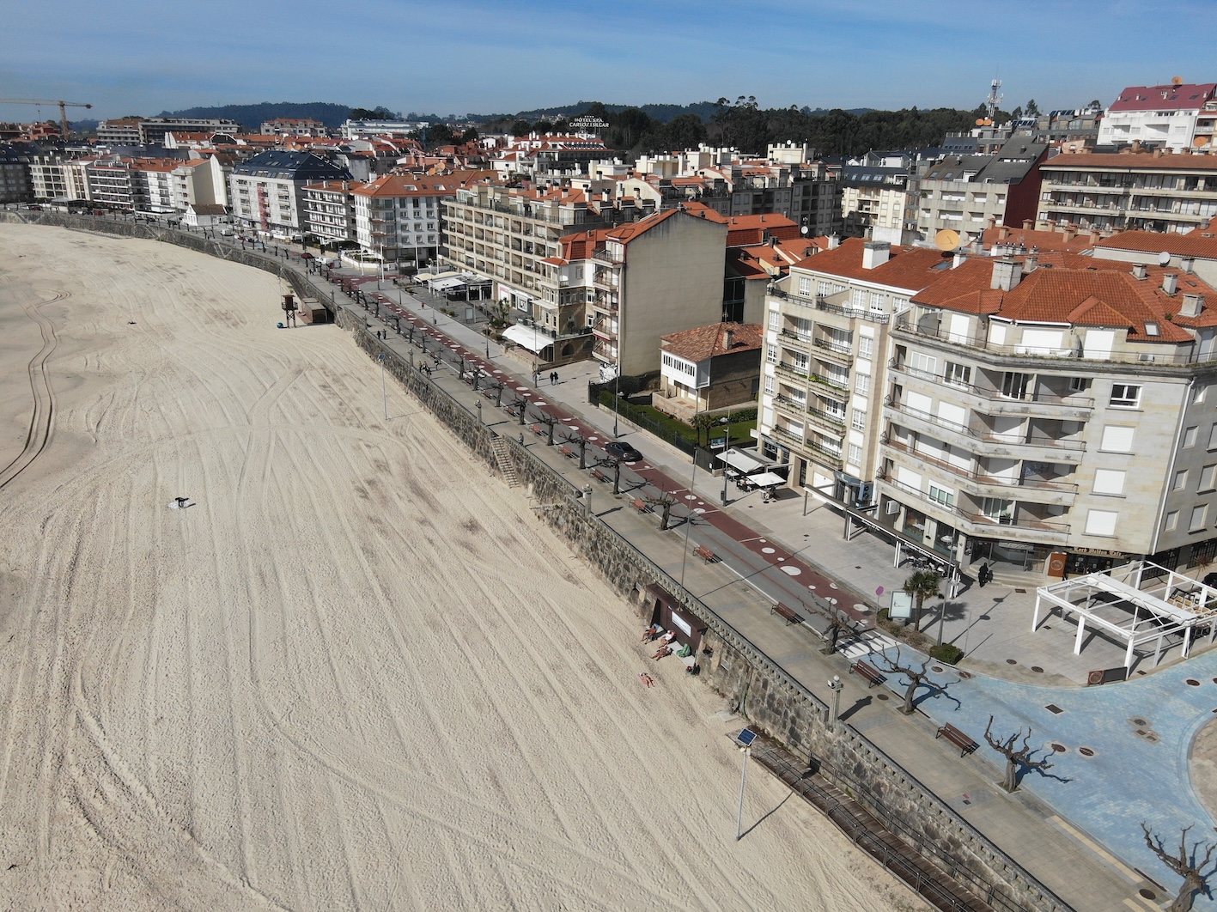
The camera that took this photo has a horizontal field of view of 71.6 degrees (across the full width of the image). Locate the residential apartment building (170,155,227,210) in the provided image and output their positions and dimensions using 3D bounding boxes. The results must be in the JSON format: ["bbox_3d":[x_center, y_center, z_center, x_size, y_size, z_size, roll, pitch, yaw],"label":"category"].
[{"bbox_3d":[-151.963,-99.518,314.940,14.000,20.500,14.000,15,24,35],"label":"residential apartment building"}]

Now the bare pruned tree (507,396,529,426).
[{"bbox_3d":[-10.269,-5.101,94.876,2.506,3.420,2.506,0,20,0],"label":"bare pruned tree"}]

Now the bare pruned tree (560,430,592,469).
[{"bbox_3d":[-3.017,-0.518,78.877,2.900,3.600,2.500,0,21,0],"label":"bare pruned tree"}]

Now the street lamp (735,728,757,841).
[{"bbox_3d":[6.827,16.557,42.237,0.800,6.937,0.950,-16,26,-37],"label":"street lamp"}]

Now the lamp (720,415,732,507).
[{"bbox_3d":[9.660,0.407,70.072,0.900,8.132,0.600,-11,23,-27],"label":"lamp"}]

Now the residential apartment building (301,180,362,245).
[{"bbox_3d":[-71.855,-66.186,232.215,12.500,17.000,24.000,-17,27,-38],"label":"residential apartment building"}]

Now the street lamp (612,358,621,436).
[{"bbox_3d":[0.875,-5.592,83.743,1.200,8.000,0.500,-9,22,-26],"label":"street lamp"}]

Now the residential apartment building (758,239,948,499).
[{"bbox_3d":[24.030,-7.776,72.775,15.000,20.200,15.500,-9,22,-26],"label":"residential apartment building"}]

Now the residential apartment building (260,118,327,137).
[{"bbox_3d":[-161.609,-166.946,435.662,31.500,16.000,16.000,-3,21,-9],"label":"residential apartment building"}]

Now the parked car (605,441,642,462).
[{"bbox_3d":[1.483,-0.894,82.930,1.800,1.450,4.300,-11,23,-27],"label":"parked car"}]

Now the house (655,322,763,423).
[{"bbox_3d":[12.360,-10.103,95.282,12.400,8.700,10.600,-9,22,-26],"label":"house"}]

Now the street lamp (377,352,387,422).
[{"bbox_3d":[-26.924,-8.157,101.168,0.800,8.049,0.950,-16,26,-37],"label":"street lamp"}]

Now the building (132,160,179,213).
[{"bbox_3d":[-170.039,-104.025,328.010,29.000,19.500,15.000,15,24,34],"label":"building"}]

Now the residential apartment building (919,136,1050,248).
[{"bbox_3d":[65.244,-42.087,146.348,16.000,25.000,16.000,-14,25,-34],"label":"residential apartment building"}]

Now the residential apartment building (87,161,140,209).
[{"bbox_3d":[-185.778,-103.986,326.908,32.000,18.000,14.000,17,26,37],"label":"residential apartment building"}]

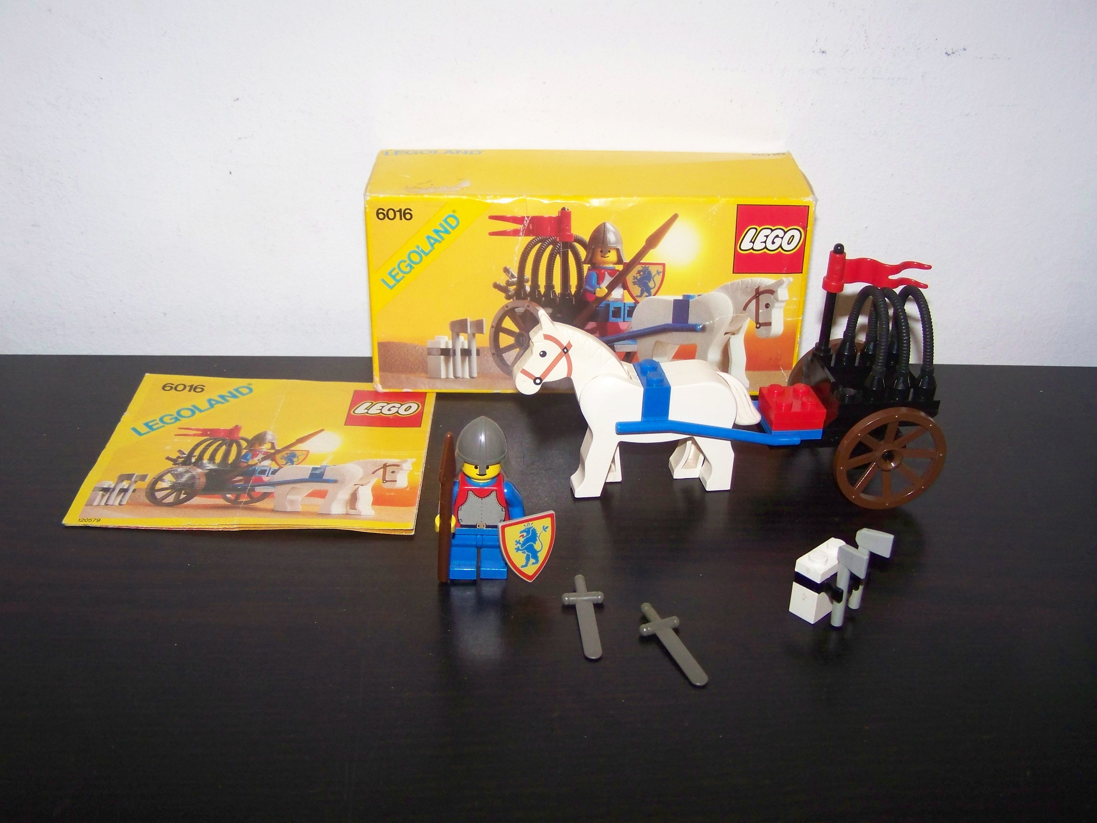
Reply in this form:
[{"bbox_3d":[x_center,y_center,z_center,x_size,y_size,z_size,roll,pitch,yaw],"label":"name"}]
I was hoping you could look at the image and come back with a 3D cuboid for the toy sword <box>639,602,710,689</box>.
[{"bbox_3d":[0.031,0.057,0.296,0.011,0.003,0.033,-9,30,-18],"label":"toy sword"}]

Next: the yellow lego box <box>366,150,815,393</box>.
[{"bbox_3d":[0.013,-0.049,0.422,0.144,0.070,0.051,0,28,-1],"label":"yellow lego box"}]

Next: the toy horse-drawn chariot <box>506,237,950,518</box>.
[{"bbox_3d":[0.053,-0.011,0.353,0.127,0.070,0.048,-3,28,-7],"label":"toy horse-drawn chariot"}]

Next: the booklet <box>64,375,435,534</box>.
[{"bbox_3d":[-0.088,0.010,0.379,0.099,0.003,0.092,1,28,-1],"label":"booklet"}]

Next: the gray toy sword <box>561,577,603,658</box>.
[{"bbox_3d":[0.010,0.052,0.305,0.011,0.003,0.034,-1,28,-5],"label":"gray toy sword"}]

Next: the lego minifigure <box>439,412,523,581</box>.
[{"bbox_3d":[-0.018,0.022,0.315,0.024,0.044,0.015,1,28,0],"label":"lego minifigure"}]

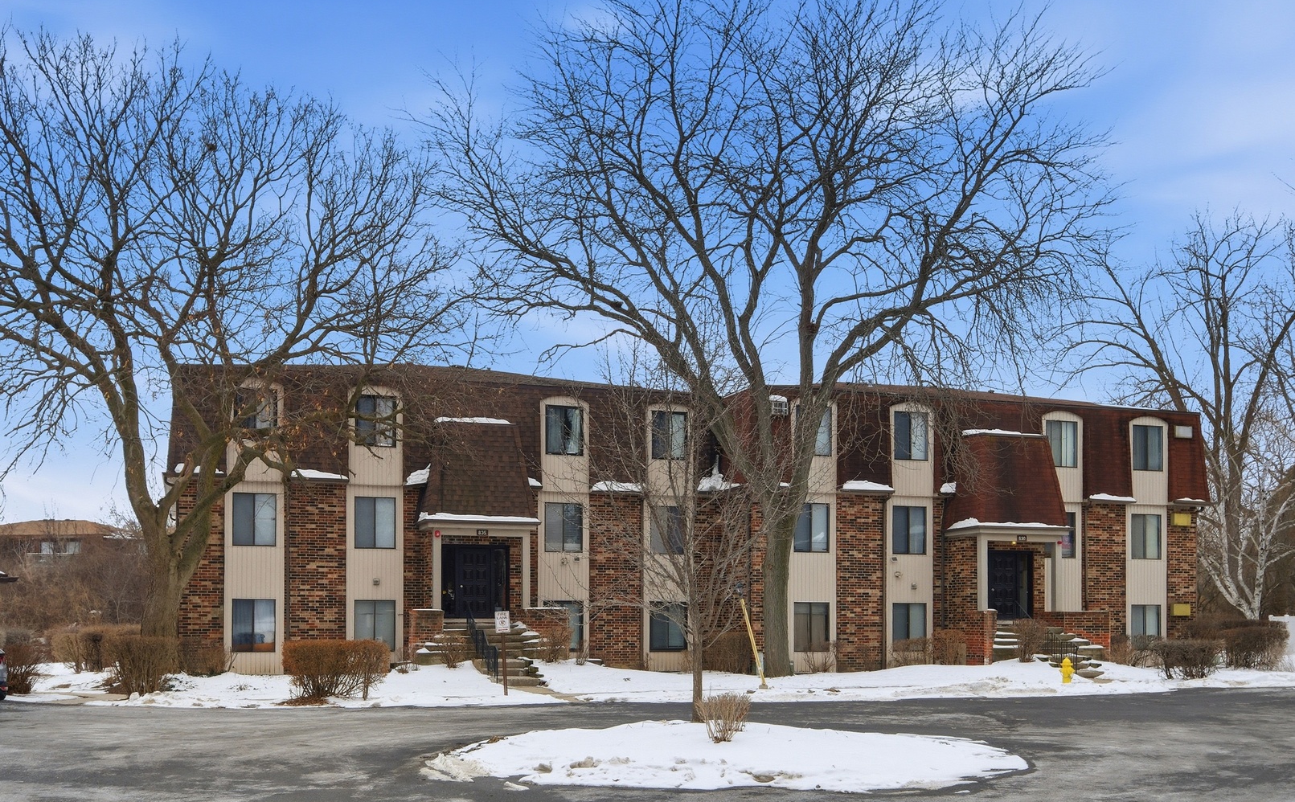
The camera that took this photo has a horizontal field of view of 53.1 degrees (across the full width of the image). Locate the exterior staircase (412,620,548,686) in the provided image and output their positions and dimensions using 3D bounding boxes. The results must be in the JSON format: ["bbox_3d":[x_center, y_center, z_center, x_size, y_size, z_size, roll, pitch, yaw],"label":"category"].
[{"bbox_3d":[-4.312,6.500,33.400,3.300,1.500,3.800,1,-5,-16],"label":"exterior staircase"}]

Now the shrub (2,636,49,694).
[{"bbox_3d":[-13.465,5.679,28.000,1.100,1.250,1.150,2,-6,-26],"label":"shrub"}]

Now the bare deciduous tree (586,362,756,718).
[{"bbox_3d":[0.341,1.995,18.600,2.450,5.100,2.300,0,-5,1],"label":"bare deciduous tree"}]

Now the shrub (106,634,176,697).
[{"bbox_3d":[-10.715,5.609,27.500,1.500,1.250,1.350,2,-5,-21],"label":"shrub"}]

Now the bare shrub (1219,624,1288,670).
[{"bbox_3d":[18.097,7.351,38.700,2.000,1.350,1.600,-2,-6,25],"label":"bare shrub"}]

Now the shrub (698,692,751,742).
[{"bbox_3d":[0.919,3.809,15.600,0.630,0.610,0.580,0,-5,3],"label":"shrub"}]

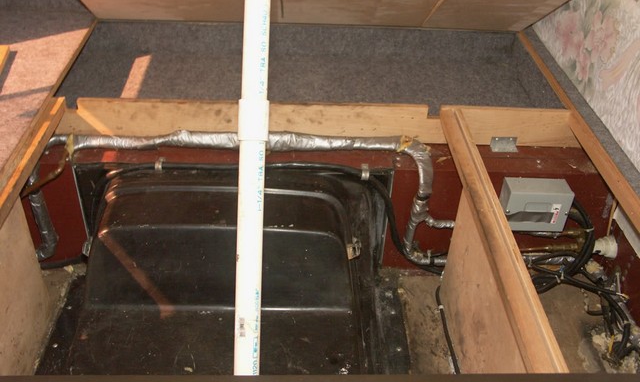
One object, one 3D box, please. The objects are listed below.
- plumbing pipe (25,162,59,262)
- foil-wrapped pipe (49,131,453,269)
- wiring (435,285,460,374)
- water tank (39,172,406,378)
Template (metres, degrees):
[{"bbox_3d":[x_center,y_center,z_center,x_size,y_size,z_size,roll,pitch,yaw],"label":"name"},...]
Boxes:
[{"bbox_3d":[-0.718,0.074,1.847,0.074,0.318,0.070,1,34,-3],"label":"plumbing pipe"},{"bbox_3d":[-0.170,0.031,1.929,1.061,0.352,0.183,1,34,-3],"label":"foil-wrapped pipe"},{"bbox_3d":[0.323,0.347,1.849,0.026,0.019,0.322,1,34,-3],"label":"wiring"},{"bbox_3d":[-0.215,0.235,1.687,0.857,0.341,0.548,1,34,-3],"label":"water tank"}]

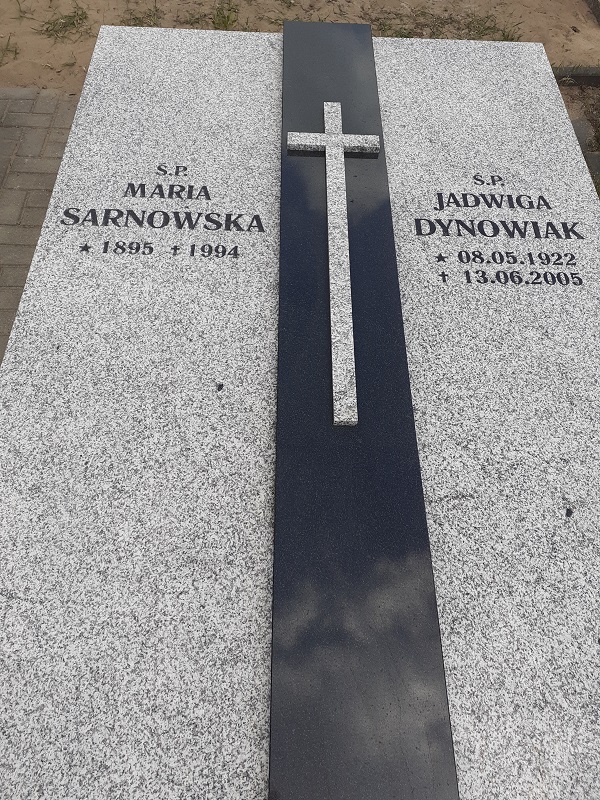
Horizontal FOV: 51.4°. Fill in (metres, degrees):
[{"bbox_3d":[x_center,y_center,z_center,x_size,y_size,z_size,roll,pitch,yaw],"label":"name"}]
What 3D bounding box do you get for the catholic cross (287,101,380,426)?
[{"bbox_3d":[0.096,-0.413,1.577,0.259,0.019,1.079,1,59,-2],"label":"catholic cross"}]

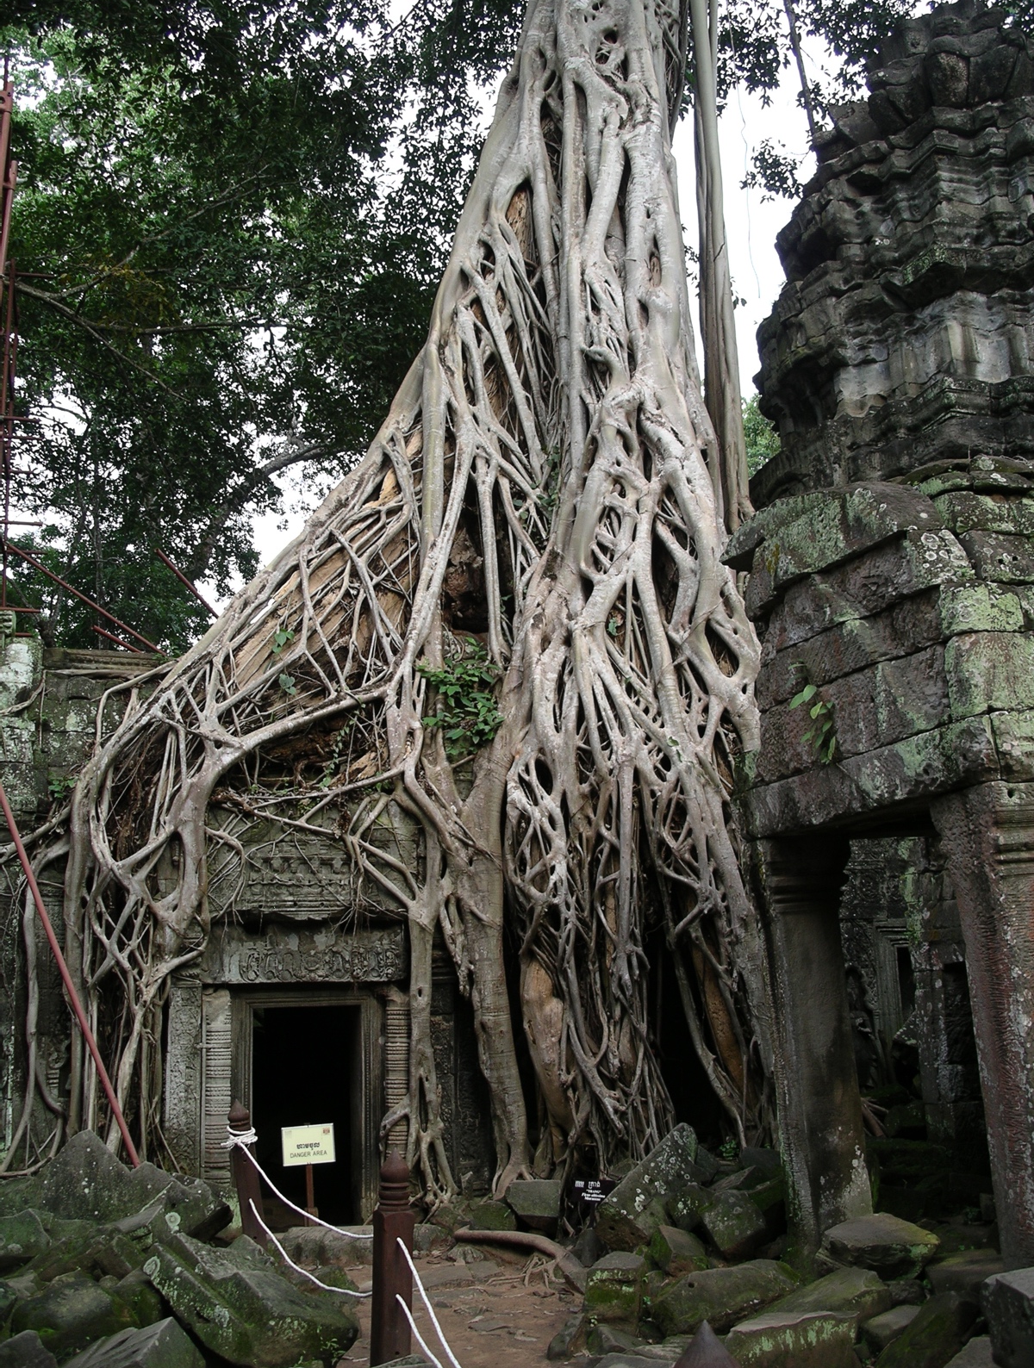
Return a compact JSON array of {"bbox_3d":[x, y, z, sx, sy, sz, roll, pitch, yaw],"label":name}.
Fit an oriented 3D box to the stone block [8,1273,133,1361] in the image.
[{"bbox_3d":[-2.099,2.988,6.946,0.500,0.360,0.420,2,-12,-15],"label":"stone block"}]

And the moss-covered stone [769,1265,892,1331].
[{"bbox_3d":[1.544,3.054,7.323,0.570,0.240,0.420,-4,-2,15],"label":"moss-covered stone"}]

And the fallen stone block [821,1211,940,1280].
[{"bbox_3d":[1.992,3.068,8.050,0.570,0.280,0.460,0,-12,0],"label":"fallen stone block"}]

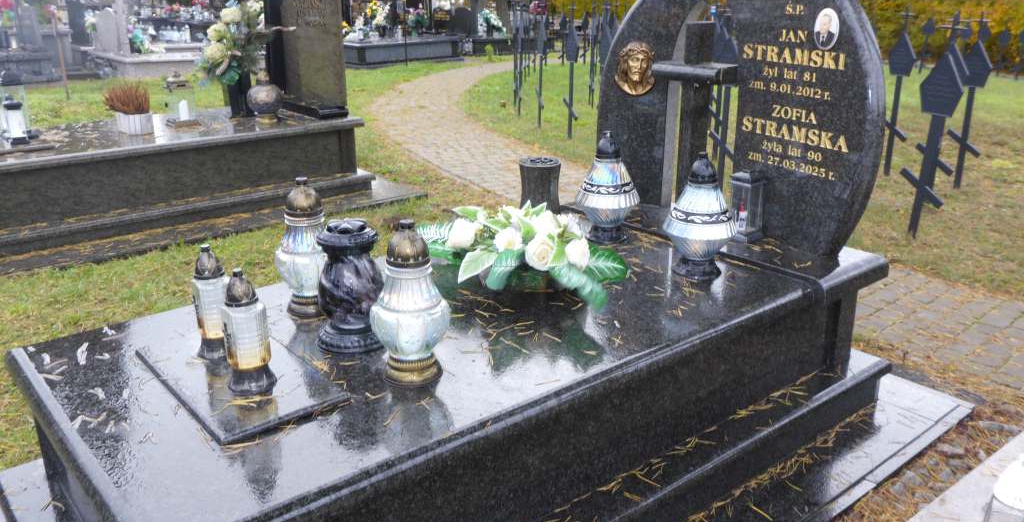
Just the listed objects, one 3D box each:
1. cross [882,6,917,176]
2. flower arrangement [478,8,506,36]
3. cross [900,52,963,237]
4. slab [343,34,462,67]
[{"bbox_3d":[2.908,-1.267,6.206,0.080,1.270,0.250,-13,22,-38],"label":"cross"},{"bbox_3d":[-0.387,-4.526,15.654,0.500,0.540,0.420,0,17,-2],"label":"flower arrangement"},{"bbox_3d":[2.378,-0.691,4.678,0.080,1.170,0.260,-13,22,-38],"label":"cross"},{"bbox_3d":[-1.816,-3.361,13.199,2.000,0.430,1.050,-13,22,-38],"label":"slab"}]

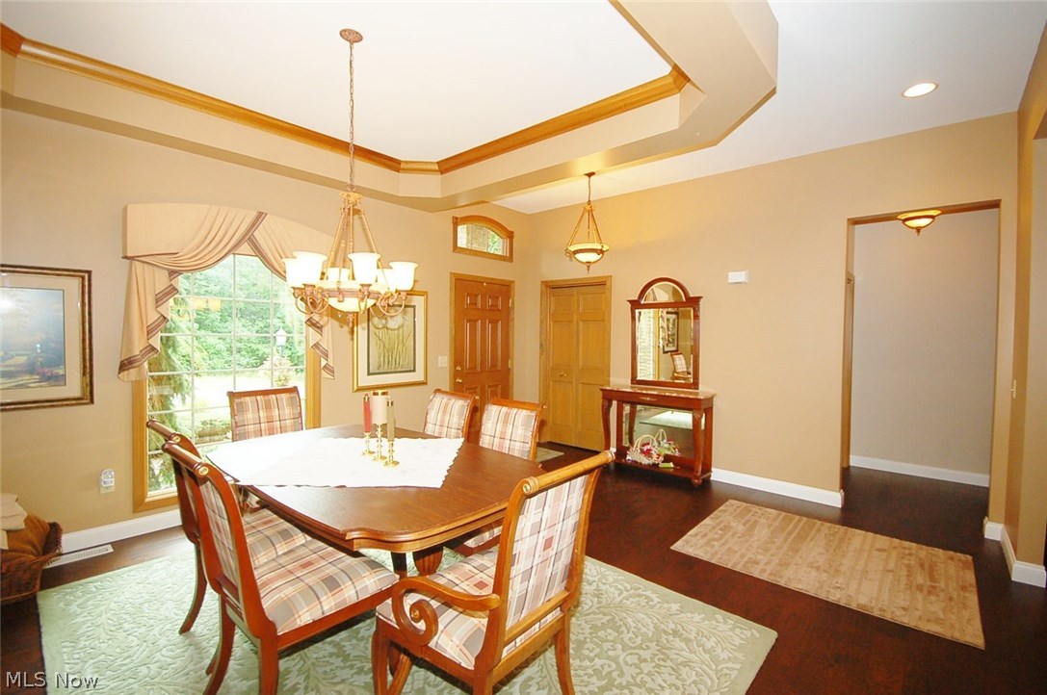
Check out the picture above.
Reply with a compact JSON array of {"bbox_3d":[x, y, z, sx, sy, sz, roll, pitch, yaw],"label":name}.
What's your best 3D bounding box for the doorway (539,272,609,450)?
[{"bbox_3d":[0.633,0.222,5.449,1.010,2.140,0.140,2,2,39],"label":"doorway"}]

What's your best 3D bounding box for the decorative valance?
[{"bbox_3d":[-2.158,-0.380,3.330,0.160,1.320,1.380,2,2,41],"label":"decorative valance"}]

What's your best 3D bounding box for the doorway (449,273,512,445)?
[{"bbox_3d":[-0.488,0.196,5.390,0.100,2.115,1.080,2,2,41],"label":"doorway"}]

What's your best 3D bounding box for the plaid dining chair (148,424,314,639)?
[{"bbox_3d":[-1.321,0.834,2.047,0.500,1.030,0.610,2,2,38],"label":"plaid dining chair"}]

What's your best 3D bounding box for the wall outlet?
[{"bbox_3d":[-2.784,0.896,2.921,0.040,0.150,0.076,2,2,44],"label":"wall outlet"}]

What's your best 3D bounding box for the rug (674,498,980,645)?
[{"bbox_3d":[1.953,1.347,2.850,1.475,0.012,1.170,2,2,41],"label":"rug"}]

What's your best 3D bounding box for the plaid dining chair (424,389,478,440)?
[{"bbox_3d":[-0.719,0.832,3.063,0.510,0.980,0.600,2,2,41],"label":"plaid dining chair"}]

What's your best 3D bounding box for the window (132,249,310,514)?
[{"bbox_3d":[-2.224,0.198,3.384,0.100,1.840,1.255,2,2,41],"label":"window"}]

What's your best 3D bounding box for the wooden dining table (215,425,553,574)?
[{"bbox_3d":[-0.767,0.962,2.294,1.930,0.765,1.220,2,2,41],"label":"wooden dining table"}]

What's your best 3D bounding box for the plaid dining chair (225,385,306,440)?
[{"bbox_3d":[-1.792,0.819,3.145,0.620,0.980,0.580,2,2,41],"label":"plaid dining chair"}]

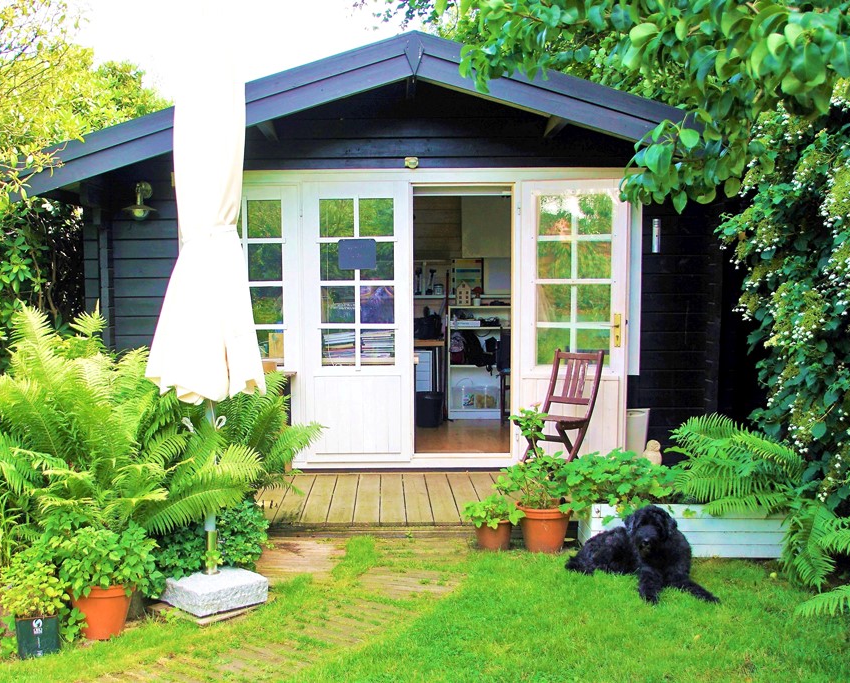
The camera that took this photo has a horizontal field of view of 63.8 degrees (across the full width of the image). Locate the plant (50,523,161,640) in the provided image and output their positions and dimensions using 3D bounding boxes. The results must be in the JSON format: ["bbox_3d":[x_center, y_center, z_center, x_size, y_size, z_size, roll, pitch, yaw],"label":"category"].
[{"bbox_3d":[-1.290,0.949,2.758,0.430,0.450,0.410,0,4,0],"label":"plant"}]

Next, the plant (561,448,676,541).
[{"bbox_3d":[1.000,0.790,3.570,0.560,0.430,0.420,0,4,1],"label":"plant"}]

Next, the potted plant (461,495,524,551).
[{"bbox_3d":[0.365,0.960,3.632,0.310,0.280,0.300,0,4,0],"label":"potted plant"}]

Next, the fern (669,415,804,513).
[{"bbox_3d":[1.635,0.640,3.600,0.620,0.480,0.550,0,4,1],"label":"fern"}]

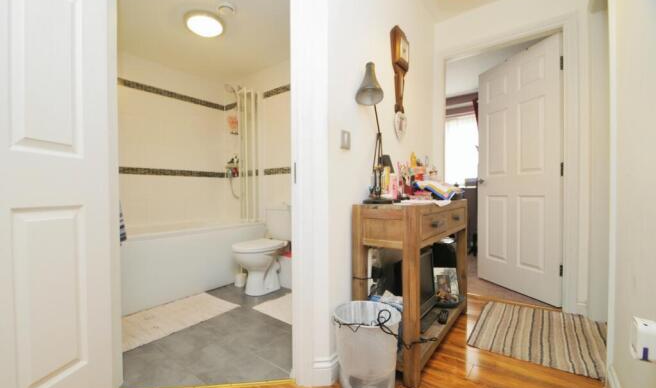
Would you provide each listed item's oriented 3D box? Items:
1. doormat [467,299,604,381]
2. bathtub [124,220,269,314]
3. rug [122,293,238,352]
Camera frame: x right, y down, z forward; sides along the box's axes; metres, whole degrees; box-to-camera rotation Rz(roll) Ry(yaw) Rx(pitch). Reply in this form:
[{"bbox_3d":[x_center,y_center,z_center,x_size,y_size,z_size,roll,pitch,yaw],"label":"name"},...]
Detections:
[{"bbox_3d":[1.277,0.819,1.573,0.710,0.012,0.760,0,0,37],"label":"doormat"},{"bbox_3d":[-1.433,0.562,2.328,0.700,0.525,1.700,0,0,37],"label":"bathtub"},{"bbox_3d":[-1.079,0.818,1.809,0.468,0.015,0.820,0,0,36],"label":"rug"}]

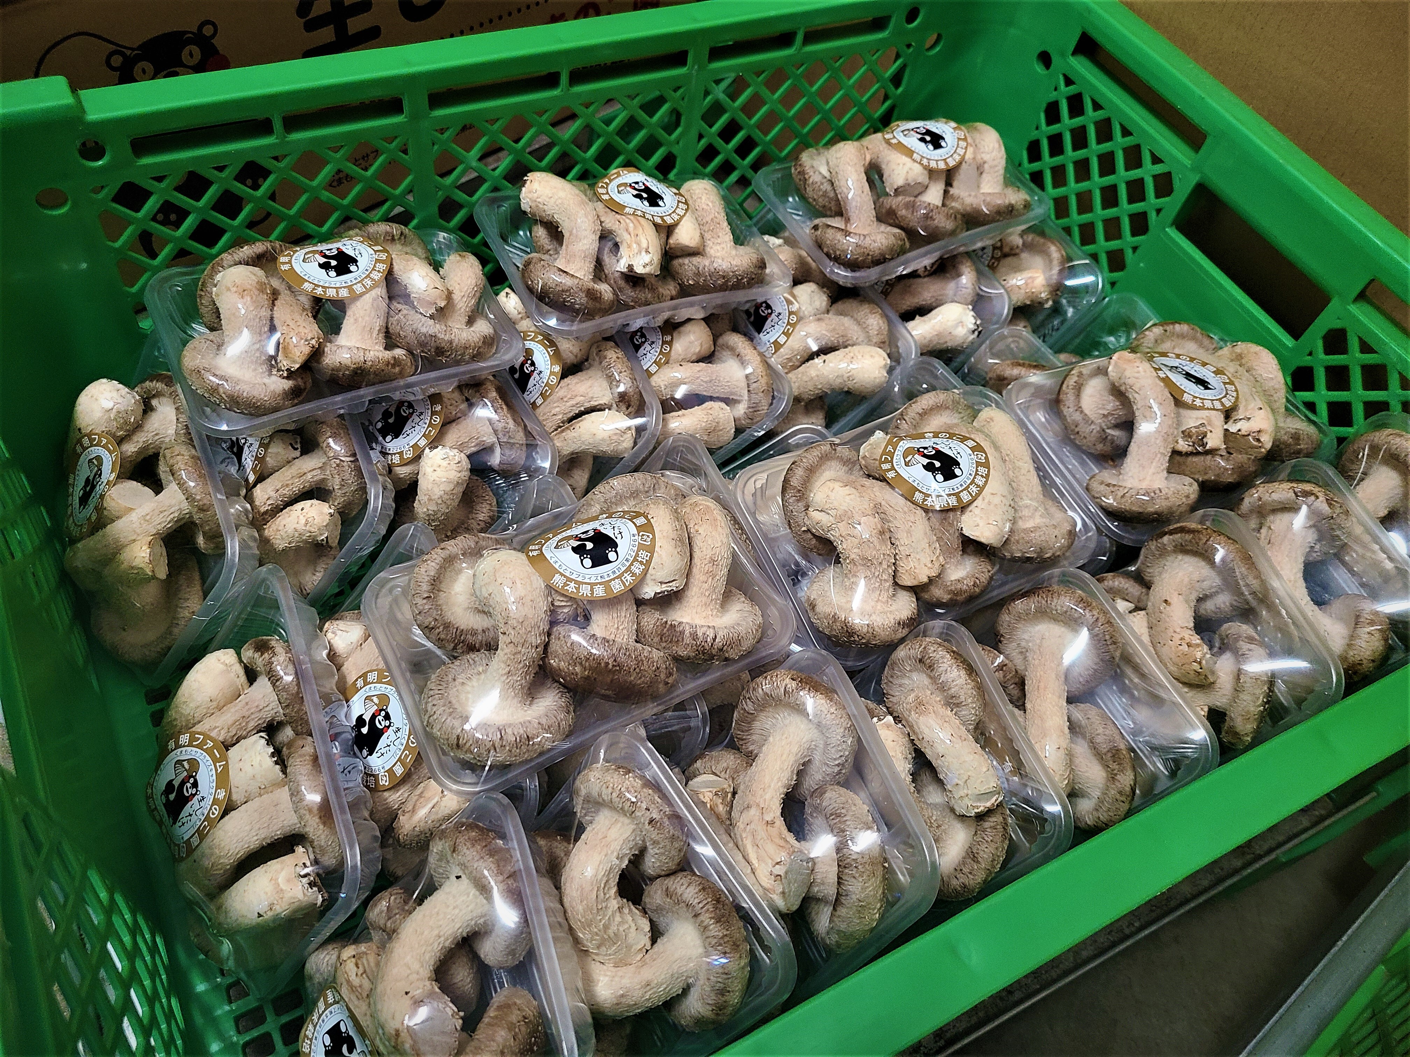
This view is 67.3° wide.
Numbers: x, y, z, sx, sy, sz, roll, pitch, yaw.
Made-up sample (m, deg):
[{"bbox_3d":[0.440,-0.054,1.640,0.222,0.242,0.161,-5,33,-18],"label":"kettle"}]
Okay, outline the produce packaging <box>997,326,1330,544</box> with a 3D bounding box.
[{"bbox_3d":[0.215,-0.049,0.487,0.132,0.058,0.094,-19,59,-17],"label":"produce packaging"}]

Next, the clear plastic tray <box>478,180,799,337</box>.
[{"bbox_3d":[-0.030,-0.118,0.456,0.126,0.054,0.084,-17,62,-30],"label":"clear plastic tray"}]

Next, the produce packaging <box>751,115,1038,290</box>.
[{"bbox_3d":[0.102,-0.174,0.554,0.132,0.057,0.094,-20,56,-15],"label":"produce packaging"}]

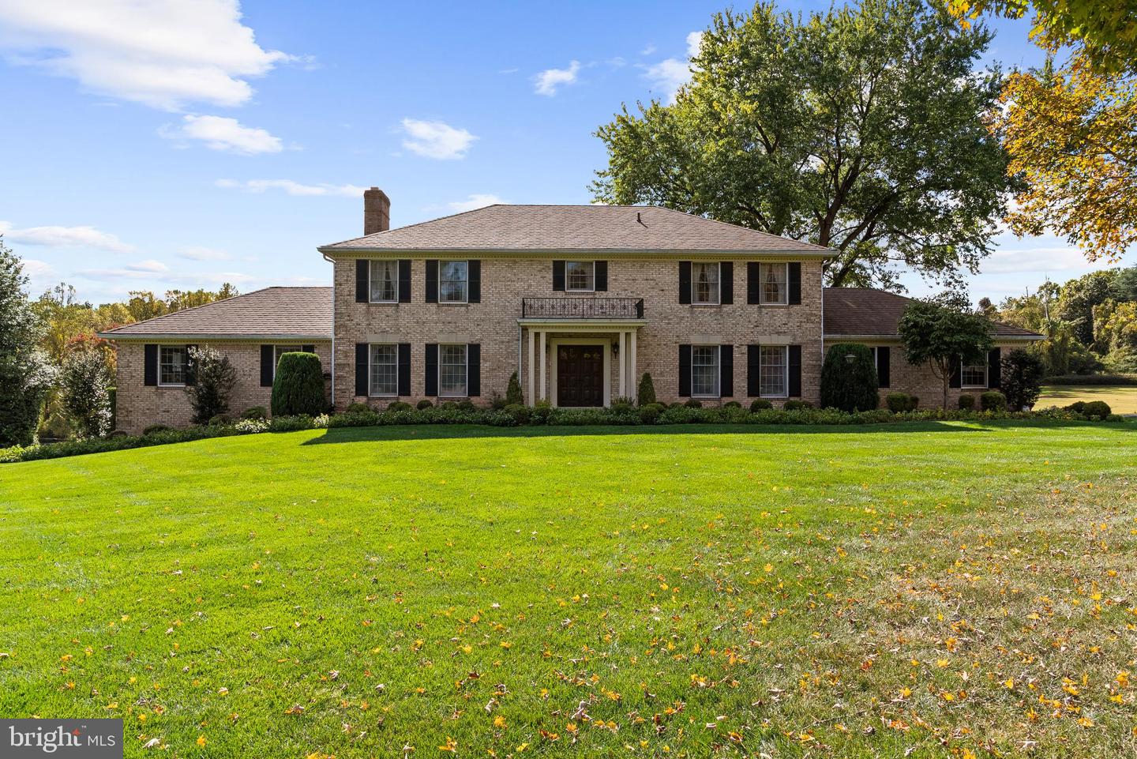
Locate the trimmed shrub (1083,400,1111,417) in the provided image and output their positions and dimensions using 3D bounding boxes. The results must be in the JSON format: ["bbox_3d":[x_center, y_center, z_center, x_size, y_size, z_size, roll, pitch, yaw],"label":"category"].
[{"bbox_3d":[14.826,0.841,21.300,0.800,0.550,0.780,0,0,-1],"label":"trimmed shrub"}]

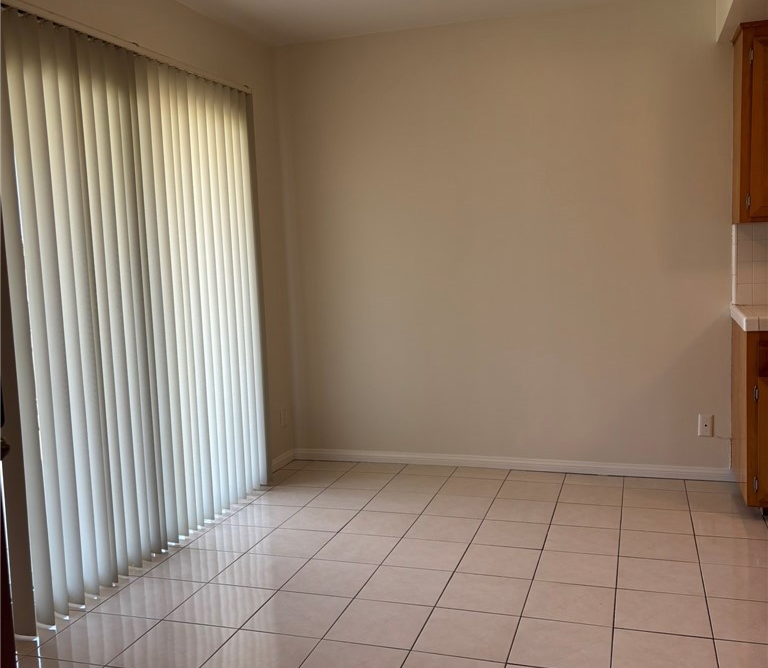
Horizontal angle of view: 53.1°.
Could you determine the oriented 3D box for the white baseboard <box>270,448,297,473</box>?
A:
[{"bbox_3d":[-0.604,0.758,4.613,0.015,0.074,0.300,0,7,18],"label":"white baseboard"}]

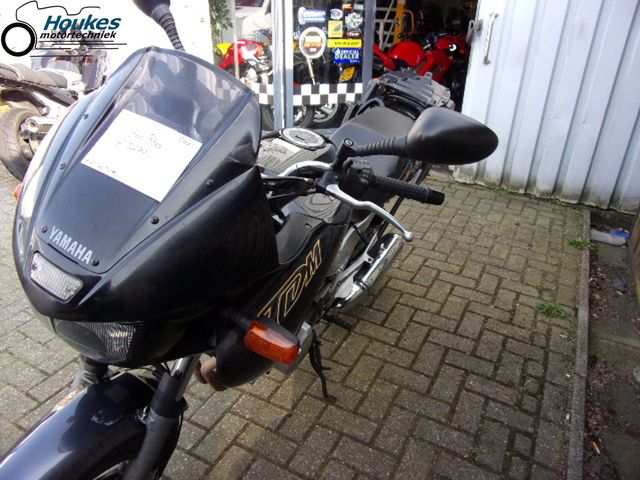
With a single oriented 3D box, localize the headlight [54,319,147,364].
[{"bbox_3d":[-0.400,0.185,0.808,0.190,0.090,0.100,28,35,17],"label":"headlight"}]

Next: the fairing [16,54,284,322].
[{"bbox_3d":[-0.308,-0.081,0.788,0.420,0.430,0.370,28,35,17],"label":"fairing"}]

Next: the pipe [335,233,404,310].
[{"bbox_3d":[0.216,0.124,1.860,0.120,0.130,0.490,27,35,16],"label":"pipe"}]

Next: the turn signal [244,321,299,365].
[{"bbox_3d":[-0.100,0.210,0.910,0.105,0.055,0.060,28,35,17],"label":"turn signal"}]

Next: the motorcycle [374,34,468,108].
[{"bbox_3d":[1.131,-1.776,5.149,2.000,1.120,0.750,15,30,27],"label":"motorcycle"}]

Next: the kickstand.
[{"bbox_3d":[0.008,0.457,1.608,0.075,0.315,0.070,1,26,31],"label":"kickstand"}]

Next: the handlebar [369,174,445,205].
[{"bbox_3d":[0.190,-0.111,0.975,0.170,0.037,0.037,11,25,-13],"label":"handlebar"}]

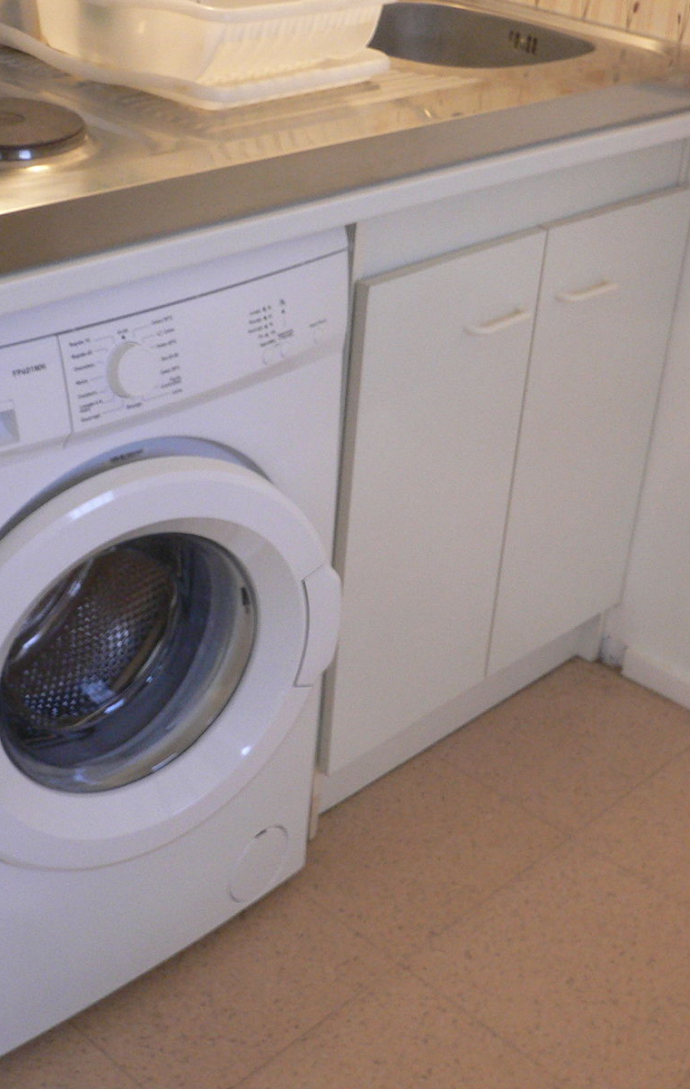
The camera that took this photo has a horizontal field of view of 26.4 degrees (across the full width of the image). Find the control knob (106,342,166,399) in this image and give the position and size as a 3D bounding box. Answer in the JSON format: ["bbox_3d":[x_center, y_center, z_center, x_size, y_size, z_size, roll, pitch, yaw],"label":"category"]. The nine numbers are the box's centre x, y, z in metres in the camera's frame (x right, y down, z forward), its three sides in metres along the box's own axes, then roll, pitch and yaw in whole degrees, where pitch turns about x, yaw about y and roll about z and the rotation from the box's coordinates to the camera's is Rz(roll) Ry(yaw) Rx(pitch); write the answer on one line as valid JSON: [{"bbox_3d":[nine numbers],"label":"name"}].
[{"bbox_3d":[-0.185,-0.153,1.294,0.019,0.052,0.052,24,35,38],"label":"control knob"}]

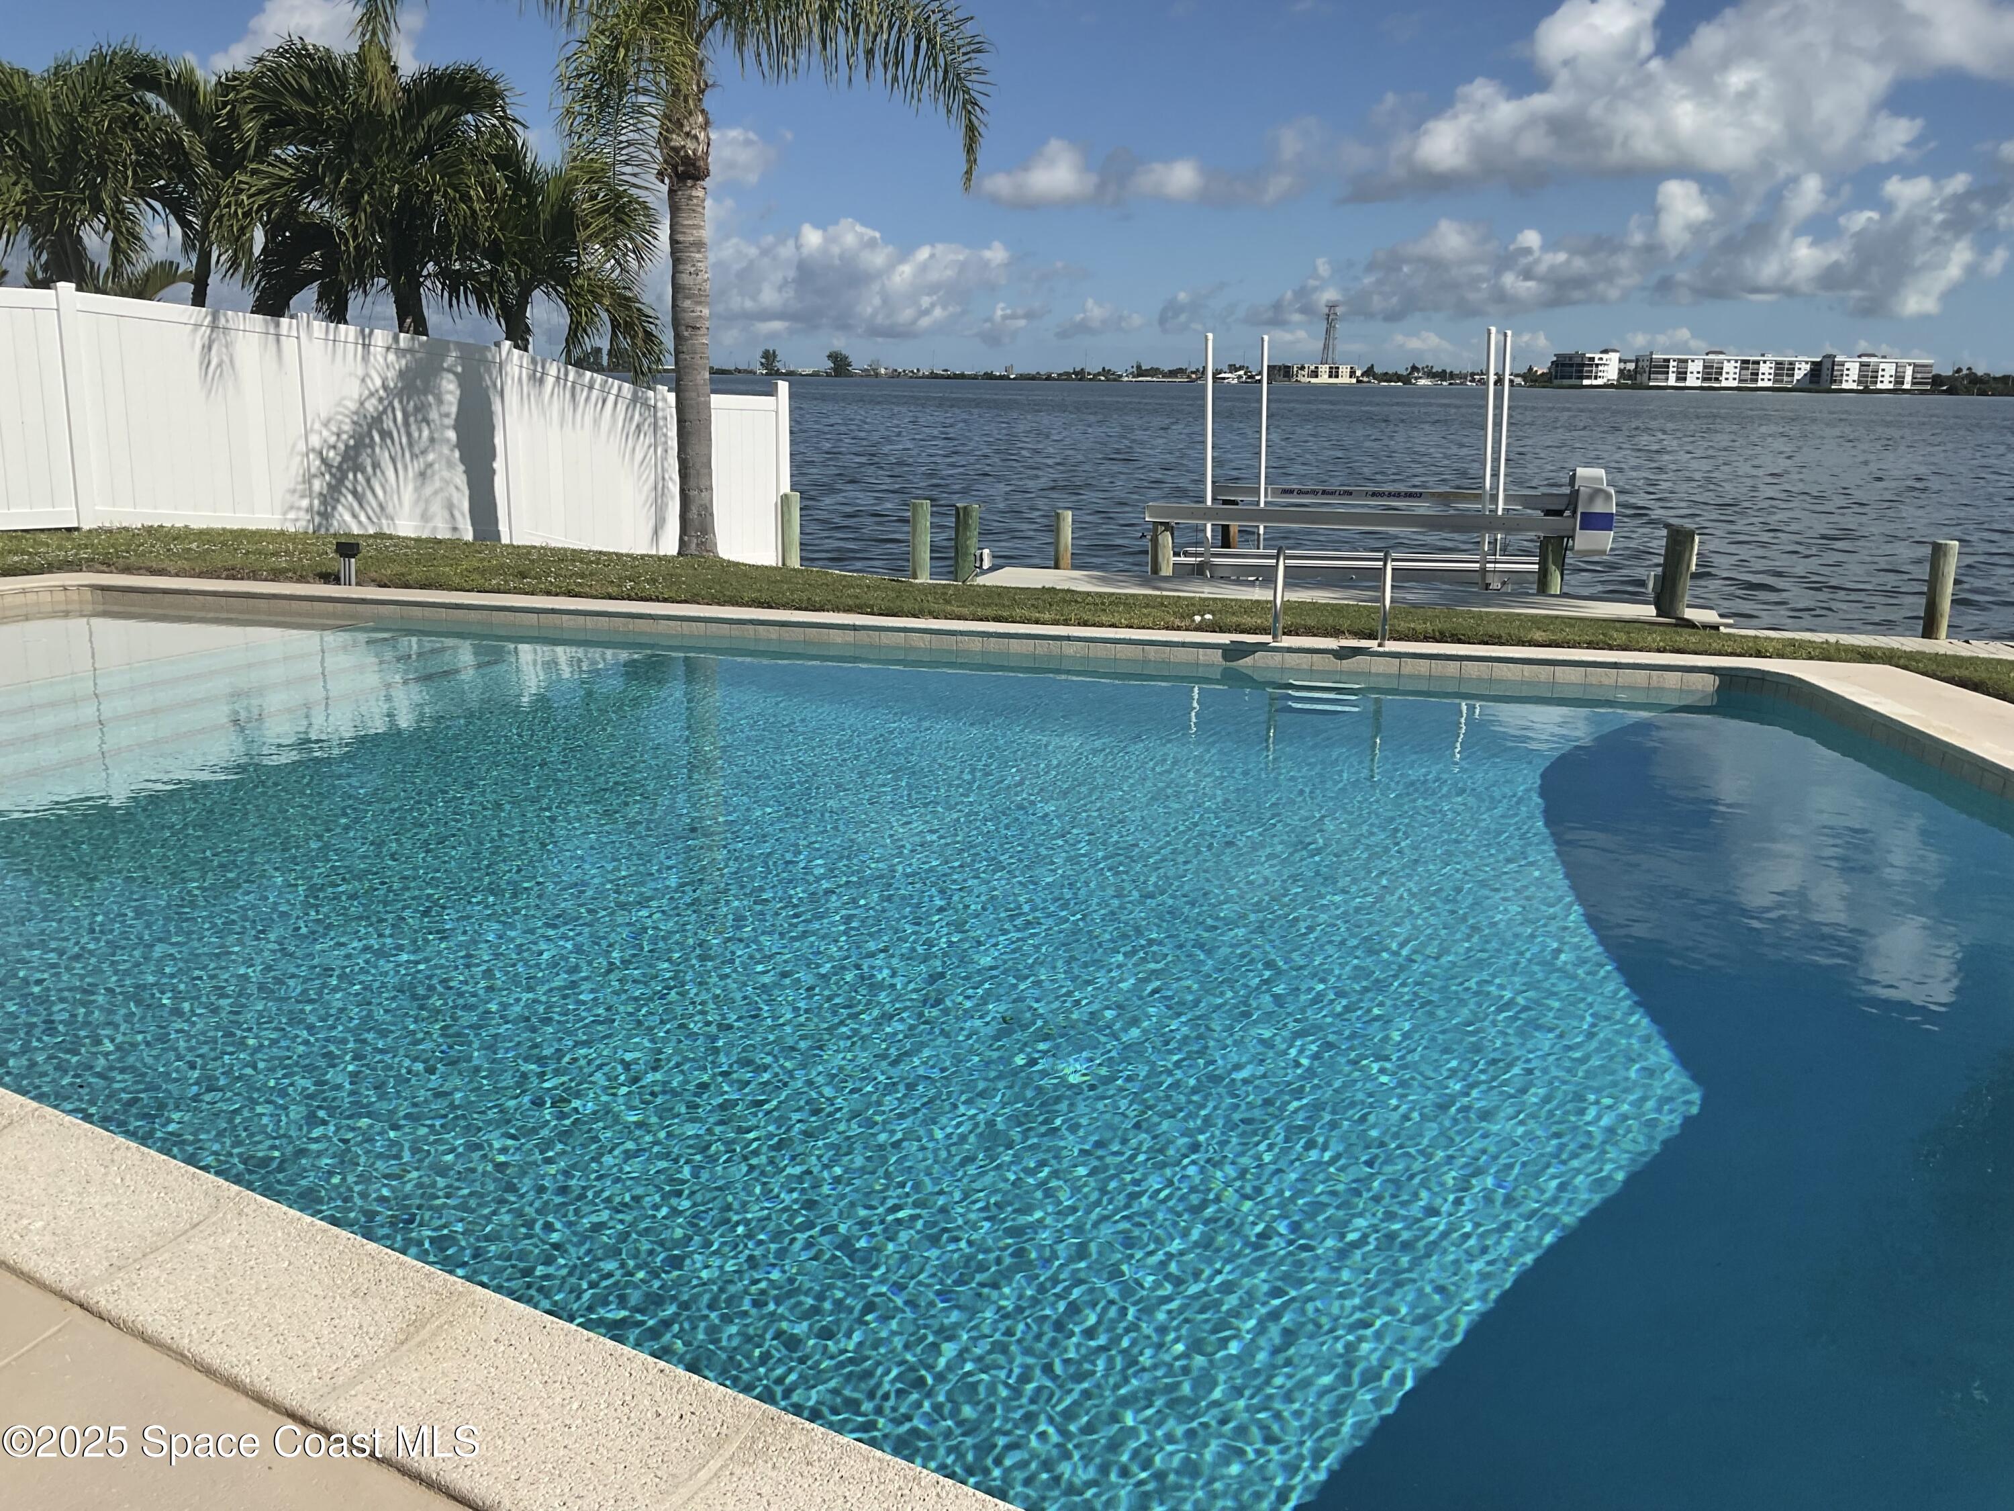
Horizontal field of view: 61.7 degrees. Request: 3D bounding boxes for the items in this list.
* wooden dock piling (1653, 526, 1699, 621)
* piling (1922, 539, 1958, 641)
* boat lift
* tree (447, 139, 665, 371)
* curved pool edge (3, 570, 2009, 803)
[{"bbox_3d":[5.322,-1.459,13.410,0.240,0.700,0.240,6,14,21],"label":"wooden dock piling"},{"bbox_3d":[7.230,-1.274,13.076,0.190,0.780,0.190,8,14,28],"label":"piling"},{"bbox_3d":[3.781,-2.926,16.618,4.150,2.420,3.650,5,13,17],"label":"boat lift"},{"bbox_3d":[-4.684,-4.266,17.504,2.300,4.030,2.300,-3,13,-14],"label":"tree"},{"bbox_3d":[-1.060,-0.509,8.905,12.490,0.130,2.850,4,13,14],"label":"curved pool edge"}]

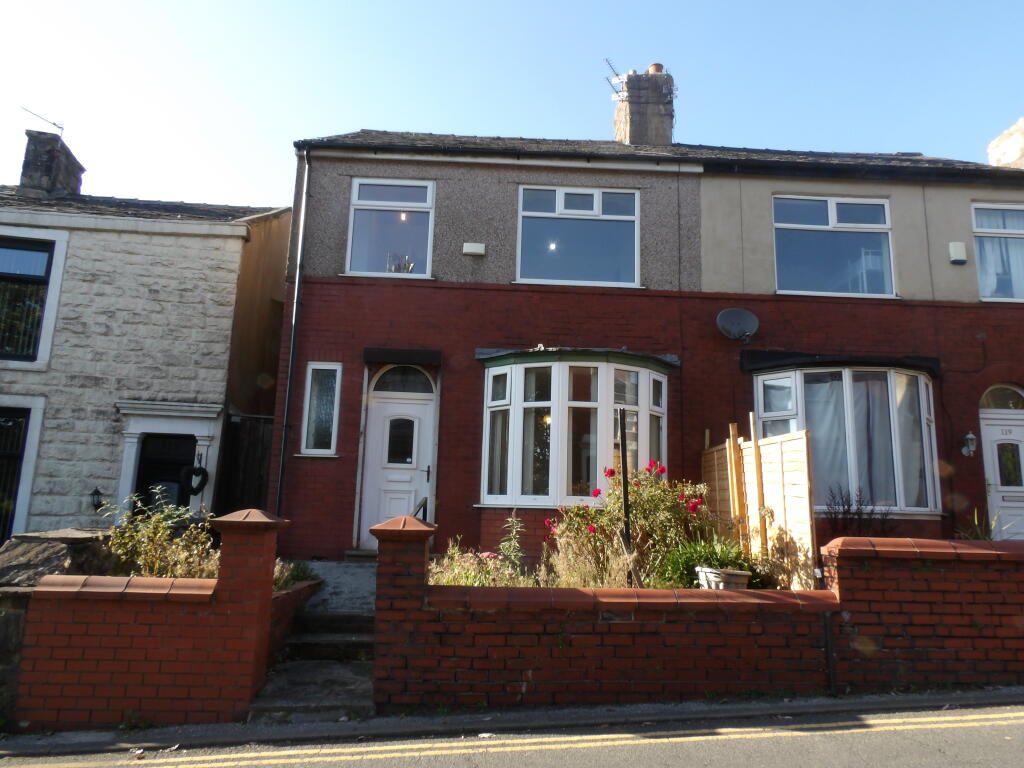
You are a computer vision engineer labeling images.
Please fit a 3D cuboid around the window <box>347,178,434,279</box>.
[{"bbox_3d":[-1.637,-2.137,9.643,1.150,1.370,0.100,2,-9,-3],"label":"window"}]

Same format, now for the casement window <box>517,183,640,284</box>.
[{"bbox_3d":[0.930,-2.050,9.846,1.695,1.423,0.120,2,-10,-1],"label":"casement window"}]

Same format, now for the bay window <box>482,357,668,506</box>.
[{"bbox_3d":[0.869,0.640,8.862,2.420,1.750,0.700,2,-9,-3],"label":"bay window"}]

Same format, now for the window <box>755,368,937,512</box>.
[{"bbox_3d":[4.450,0.741,9.064,2.425,1.755,0.727,2,-10,-1],"label":"window"}]

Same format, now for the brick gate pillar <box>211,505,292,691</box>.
[{"bbox_3d":[-1.963,1.611,5.231,0.478,1.352,0.460,2,-10,-1],"label":"brick gate pillar"}]

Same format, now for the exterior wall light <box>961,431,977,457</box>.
[{"bbox_3d":[6.061,0.791,9.389,0.160,0.330,0.210,2,-9,-3],"label":"exterior wall light"}]

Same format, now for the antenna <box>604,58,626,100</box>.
[{"bbox_3d":[1.959,-5.704,13.357,0.360,0.520,0.820,-4,-10,27],"label":"antenna"}]

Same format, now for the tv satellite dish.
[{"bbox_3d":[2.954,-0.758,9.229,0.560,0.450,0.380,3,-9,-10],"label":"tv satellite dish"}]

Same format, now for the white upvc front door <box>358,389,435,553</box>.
[{"bbox_3d":[-1.476,1.120,9.311,0.955,2.023,0.100,2,-10,-1],"label":"white upvc front door"}]

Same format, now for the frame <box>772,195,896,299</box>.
[{"bbox_3d":[4.494,-1.911,9.917,1.645,1.429,0.120,2,-10,-1],"label":"frame"}]

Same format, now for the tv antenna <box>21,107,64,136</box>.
[{"bbox_3d":[-8.826,-4.984,13.412,0.340,0.270,0.800,-2,-10,20],"label":"tv antenna"}]

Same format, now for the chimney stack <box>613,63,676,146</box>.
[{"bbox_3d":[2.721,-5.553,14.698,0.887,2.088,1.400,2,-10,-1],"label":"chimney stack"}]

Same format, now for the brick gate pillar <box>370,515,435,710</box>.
[{"bbox_3d":[-0.817,1.649,5.255,0.464,1.329,0.460,2,-10,-1],"label":"brick gate pillar"}]

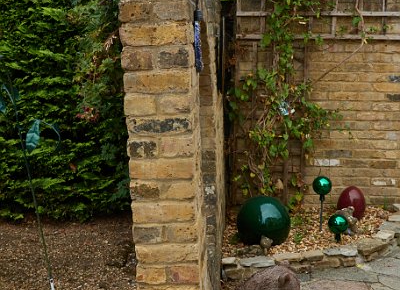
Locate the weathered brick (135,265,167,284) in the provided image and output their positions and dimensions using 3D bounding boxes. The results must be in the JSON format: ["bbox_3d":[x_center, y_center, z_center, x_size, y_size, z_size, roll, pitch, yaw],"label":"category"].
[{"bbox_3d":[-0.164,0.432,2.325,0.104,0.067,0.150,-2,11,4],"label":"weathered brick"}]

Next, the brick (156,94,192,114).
[{"bbox_3d":[-0.080,-0.153,2.207,0.112,0.067,0.180,-2,12,2],"label":"brick"}]

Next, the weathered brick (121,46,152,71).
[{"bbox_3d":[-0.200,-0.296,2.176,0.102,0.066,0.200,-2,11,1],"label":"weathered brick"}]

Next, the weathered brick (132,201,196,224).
[{"bbox_3d":[-0.118,0.217,2.247,0.213,0.067,0.105,-2,12,2],"label":"weathered brick"}]

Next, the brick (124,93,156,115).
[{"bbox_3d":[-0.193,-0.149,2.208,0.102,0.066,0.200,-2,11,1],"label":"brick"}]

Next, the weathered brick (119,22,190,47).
[{"bbox_3d":[-0.144,-0.366,2.141,0.215,0.067,0.105,-2,11,4],"label":"weathered brick"}]

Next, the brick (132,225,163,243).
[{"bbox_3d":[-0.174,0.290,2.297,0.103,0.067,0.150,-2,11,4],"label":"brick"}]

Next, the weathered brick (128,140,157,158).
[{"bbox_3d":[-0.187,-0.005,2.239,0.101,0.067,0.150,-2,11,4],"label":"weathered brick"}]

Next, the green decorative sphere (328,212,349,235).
[{"bbox_3d":[0.936,0.536,4.390,0.136,0.140,0.136,-1,12,0],"label":"green decorative sphere"}]

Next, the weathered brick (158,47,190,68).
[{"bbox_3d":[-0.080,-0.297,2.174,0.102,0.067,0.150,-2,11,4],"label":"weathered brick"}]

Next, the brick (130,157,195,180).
[{"bbox_3d":[-0.124,0.070,2.227,0.215,0.067,0.105,-2,11,4],"label":"brick"}]

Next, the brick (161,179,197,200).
[{"bbox_3d":[-0.069,0.131,2.265,0.112,0.067,0.180,-2,12,2],"label":"brick"}]

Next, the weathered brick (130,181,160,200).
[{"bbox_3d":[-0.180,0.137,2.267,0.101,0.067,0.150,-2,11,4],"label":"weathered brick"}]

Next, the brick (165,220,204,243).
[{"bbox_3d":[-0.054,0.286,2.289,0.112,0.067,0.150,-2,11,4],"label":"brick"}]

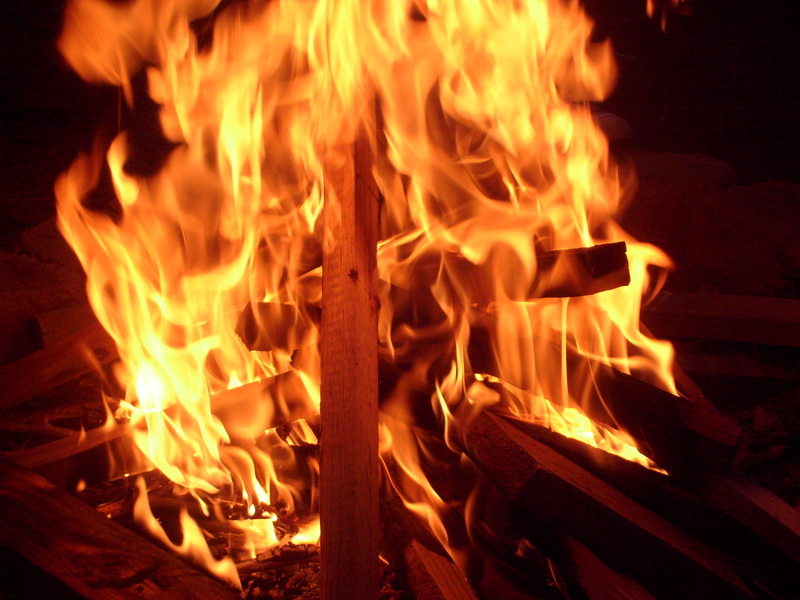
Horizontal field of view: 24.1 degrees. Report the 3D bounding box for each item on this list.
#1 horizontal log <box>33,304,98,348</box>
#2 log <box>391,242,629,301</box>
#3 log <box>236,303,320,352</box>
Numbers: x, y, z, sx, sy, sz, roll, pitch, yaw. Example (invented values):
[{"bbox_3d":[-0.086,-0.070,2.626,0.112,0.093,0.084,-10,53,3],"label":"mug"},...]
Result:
[{"bbox_3d":[-0.433,0.033,2.750,0.220,0.055,0.070,-8,14,-19],"label":"horizontal log"},{"bbox_3d":[0.149,-0.039,2.550,0.330,0.066,0.070,-3,12,-9],"label":"log"},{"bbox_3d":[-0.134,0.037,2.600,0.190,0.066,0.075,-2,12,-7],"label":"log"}]

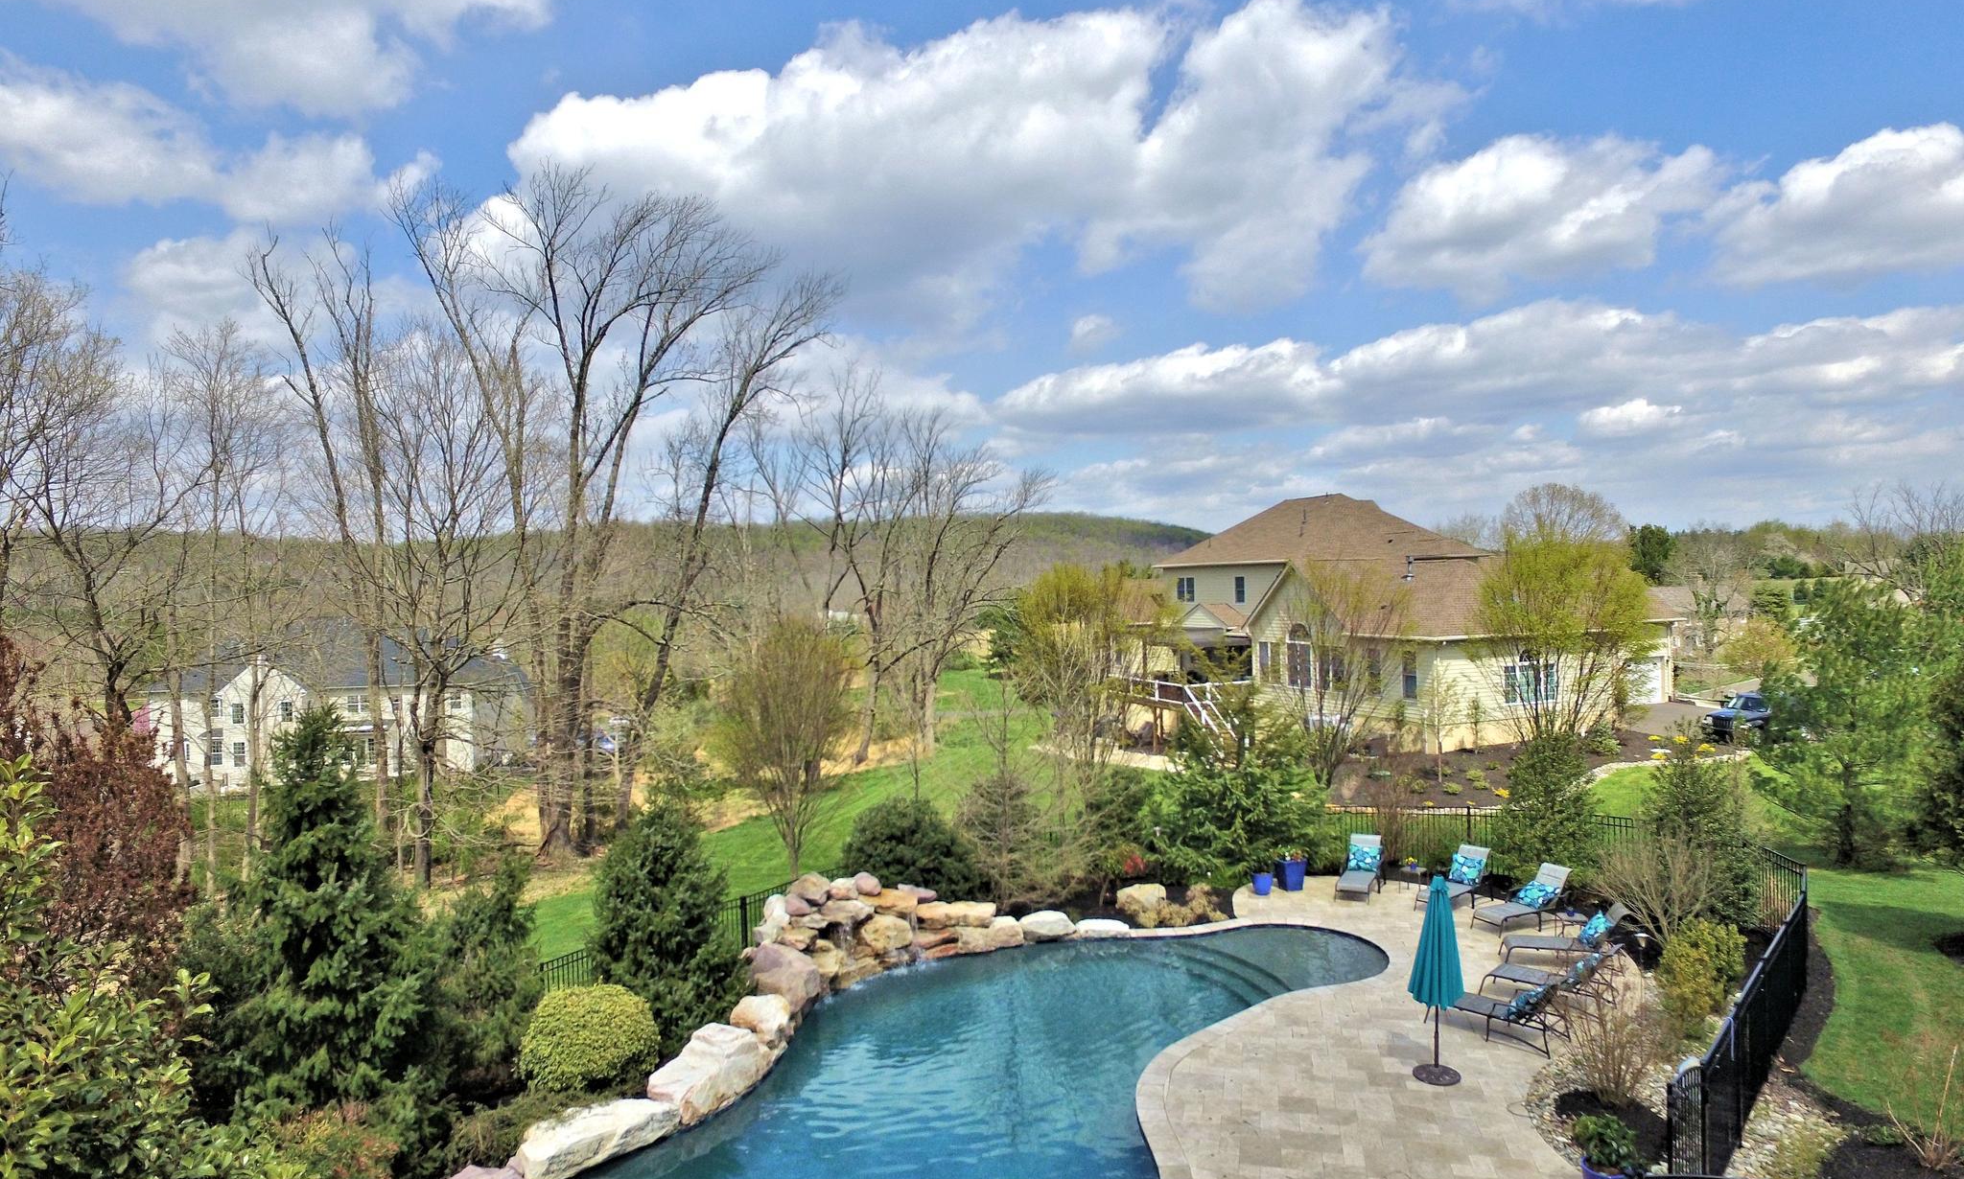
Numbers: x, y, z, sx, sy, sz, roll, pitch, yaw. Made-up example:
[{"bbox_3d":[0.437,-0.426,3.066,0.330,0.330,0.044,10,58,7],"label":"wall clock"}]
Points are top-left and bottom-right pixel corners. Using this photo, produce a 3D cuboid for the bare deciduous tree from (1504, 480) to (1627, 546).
[{"bbox_3d":[53.884,-3.283,105.000,12.000,13.450,12.000,-2,1,0],"label":"bare deciduous tree"}]

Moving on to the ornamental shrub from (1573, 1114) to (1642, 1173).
[{"bbox_3d":[5.940,5.206,10.779,0.660,0.480,0.620,-1,0,0],"label":"ornamental shrub"}]

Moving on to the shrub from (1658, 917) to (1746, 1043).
[{"bbox_3d":[9.455,4.932,14.951,1.180,1.350,1.100,-1,1,32],"label":"shrub"}]

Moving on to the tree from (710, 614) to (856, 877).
[{"bbox_3d":[-4.518,3.766,26.000,3.350,6.369,3.350,-2,1,0],"label":"tree"}]

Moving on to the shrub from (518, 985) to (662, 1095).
[{"bbox_3d":[-5.113,5.747,14.800,1.820,1.076,1.750,-2,1,0],"label":"shrub"}]

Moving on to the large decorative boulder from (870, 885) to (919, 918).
[{"bbox_3d":[-1.466,5.200,18.851,0.820,0.420,0.650,-2,1,-5],"label":"large decorative boulder"}]

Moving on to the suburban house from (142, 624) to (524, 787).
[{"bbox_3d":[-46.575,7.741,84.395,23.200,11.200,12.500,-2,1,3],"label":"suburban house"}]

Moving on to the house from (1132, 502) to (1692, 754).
[{"bbox_3d":[18.630,0.394,54.039,14.600,10.300,25.500,-2,1,-18],"label":"house"}]

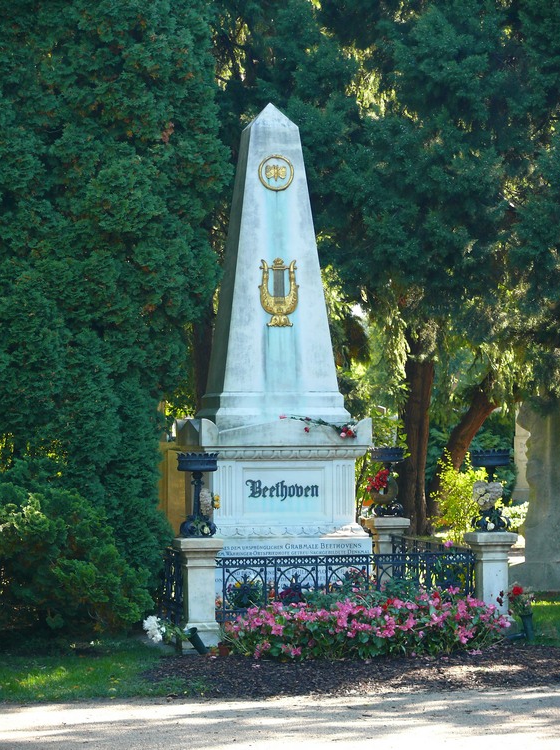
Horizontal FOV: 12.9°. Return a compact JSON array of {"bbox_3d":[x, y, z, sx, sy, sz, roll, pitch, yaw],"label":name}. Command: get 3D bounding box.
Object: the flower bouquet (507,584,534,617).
[{"bbox_3d":[1.827,1.713,18.758,0.190,0.240,0.190,0,-1,-11],"label":"flower bouquet"}]

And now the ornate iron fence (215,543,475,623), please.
[{"bbox_3d":[0.242,1.624,19.951,2.205,0.478,2.921,0,-1,-11],"label":"ornate iron fence"}]

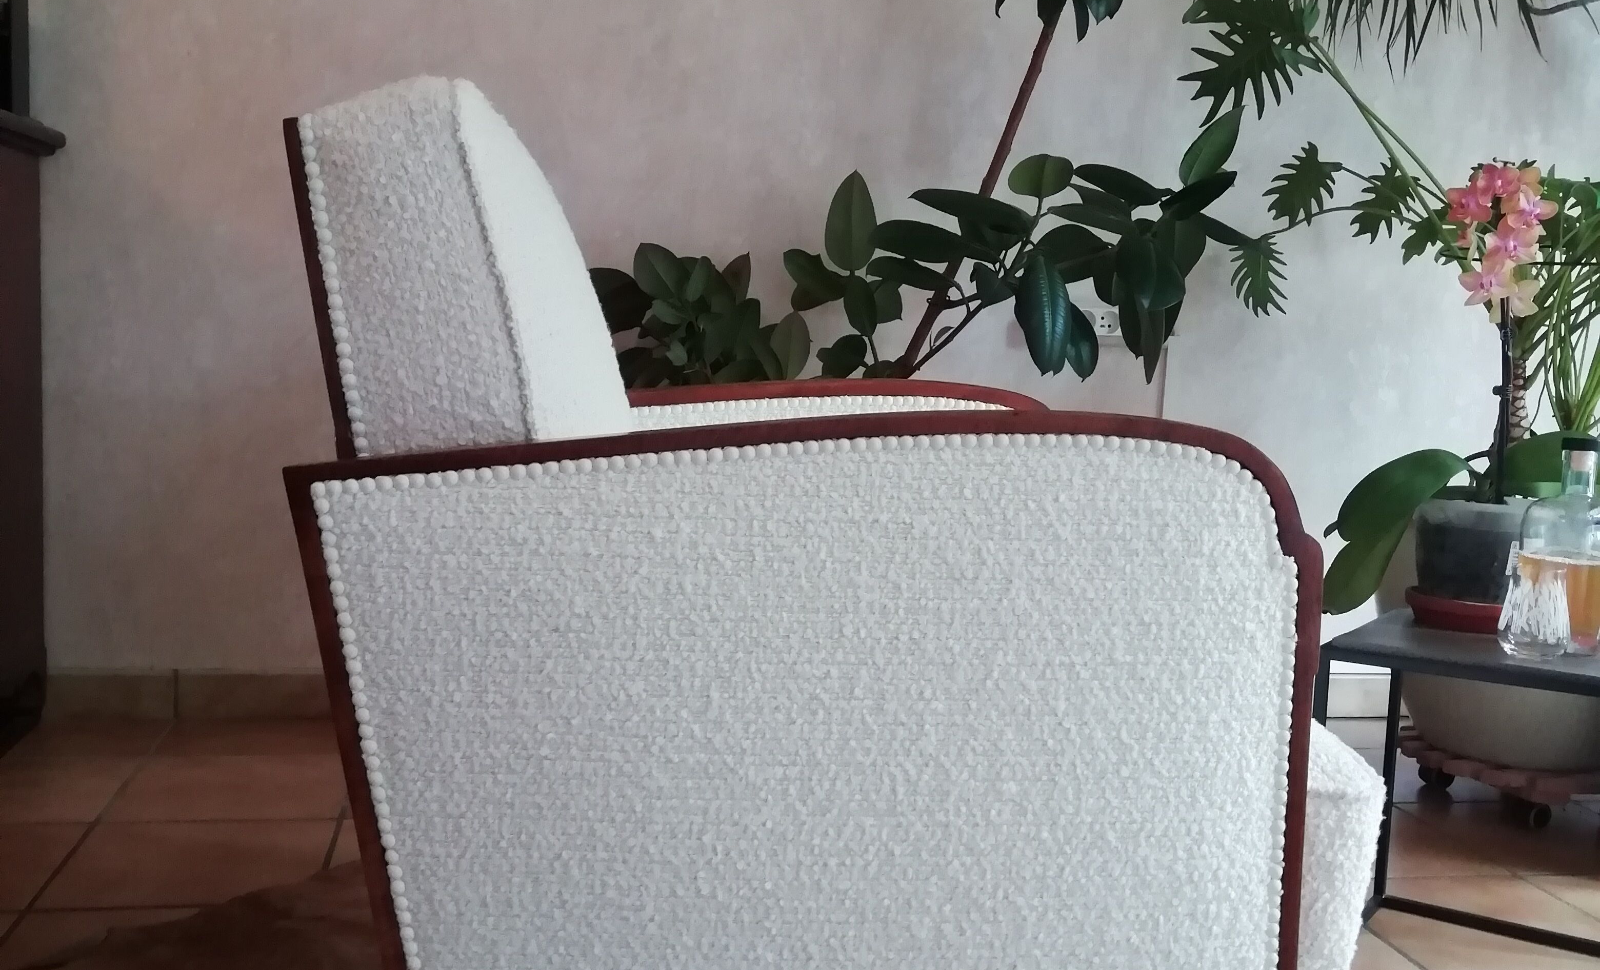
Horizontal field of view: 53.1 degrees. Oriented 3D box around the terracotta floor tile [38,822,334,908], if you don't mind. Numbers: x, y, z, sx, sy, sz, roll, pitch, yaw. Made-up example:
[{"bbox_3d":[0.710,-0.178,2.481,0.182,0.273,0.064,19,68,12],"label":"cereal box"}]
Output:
[{"bbox_3d":[-0.758,0.480,2.016,0.306,0.012,0.306,1,6,-11],"label":"terracotta floor tile"}]

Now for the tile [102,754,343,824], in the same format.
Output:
[{"bbox_3d":[-0.816,0.444,2.325,0.306,0.012,0.306,1,6,-11],"label":"tile"}]

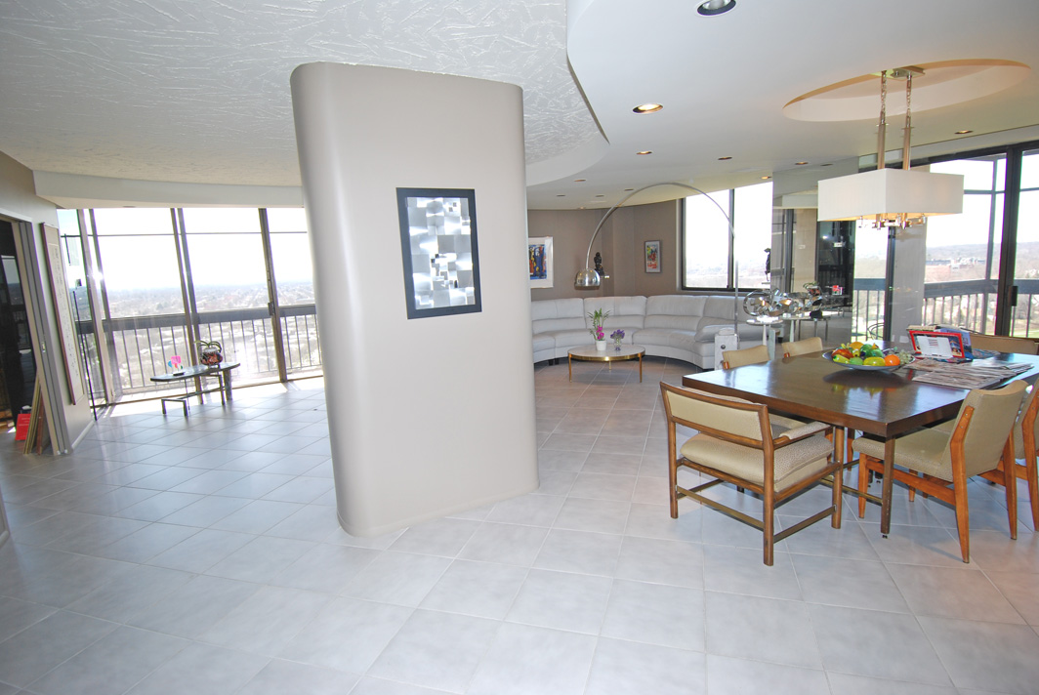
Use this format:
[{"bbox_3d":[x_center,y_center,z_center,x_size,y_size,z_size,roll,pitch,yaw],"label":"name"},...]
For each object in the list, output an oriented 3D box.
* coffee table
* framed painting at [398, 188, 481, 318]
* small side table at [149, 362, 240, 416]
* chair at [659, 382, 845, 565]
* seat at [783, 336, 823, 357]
[{"bbox_3d":[1.160,0.222,6.895,1.004,0.380,1.004,-3,8,0],"label":"coffee table"},{"bbox_3d":[-0.451,-0.547,3.024,0.471,0.729,0.029,-8,10,-28],"label":"framed painting"},{"bbox_3d":[-4.037,0.523,6.536,0.537,0.454,1.032,1,9,25],"label":"small side table"},{"bbox_3d":[1.270,0.591,2.861,0.694,0.814,0.648,-8,10,-30],"label":"chair"},{"bbox_3d":[2.365,0.370,3.939,0.483,0.818,0.587,-7,9,-24],"label":"seat"}]

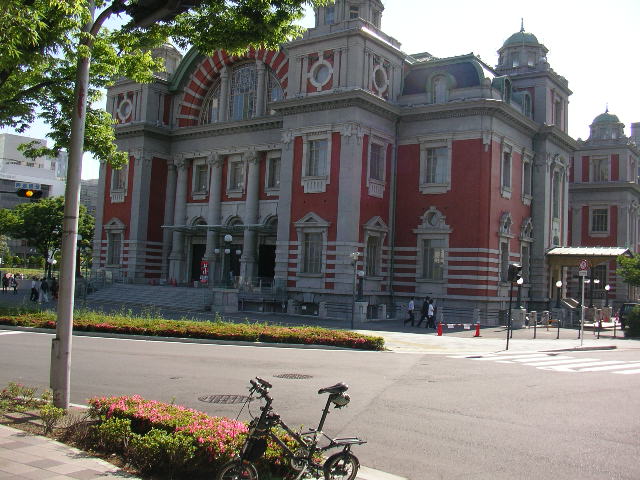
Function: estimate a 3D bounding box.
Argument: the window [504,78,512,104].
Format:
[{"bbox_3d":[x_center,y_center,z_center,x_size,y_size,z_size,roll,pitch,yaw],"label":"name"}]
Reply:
[{"bbox_3d":[12.684,-9.971,46.028,0.300,1.705,1.202,0,-5,36],"label":"window"}]

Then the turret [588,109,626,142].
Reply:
[{"bbox_3d":[32.485,-12.905,77.239,4.000,3.750,4.000,0,-5,36],"label":"turret"}]

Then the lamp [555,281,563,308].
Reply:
[{"bbox_3d":[16.632,3.816,47.775,0.420,1.933,0.420,0,-5,36],"label":"lamp"}]

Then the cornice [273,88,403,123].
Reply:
[{"bbox_3d":[1.002,-8.712,47.134,7.600,1.100,5.200,0,-5,36],"label":"cornice"}]

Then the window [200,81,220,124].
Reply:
[{"bbox_3d":[-9.079,-11.500,57.384,2.361,3.678,0.300,0,-5,36],"label":"window"}]

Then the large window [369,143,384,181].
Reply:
[{"bbox_3d":[3.754,-5.097,44.882,0.280,2.341,1.678,0,-5,36],"label":"large window"}]

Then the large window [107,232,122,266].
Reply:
[{"bbox_3d":[-17.023,0.782,56.621,1.700,2.818,0.300,0,-5,36],"label":"large window"}]

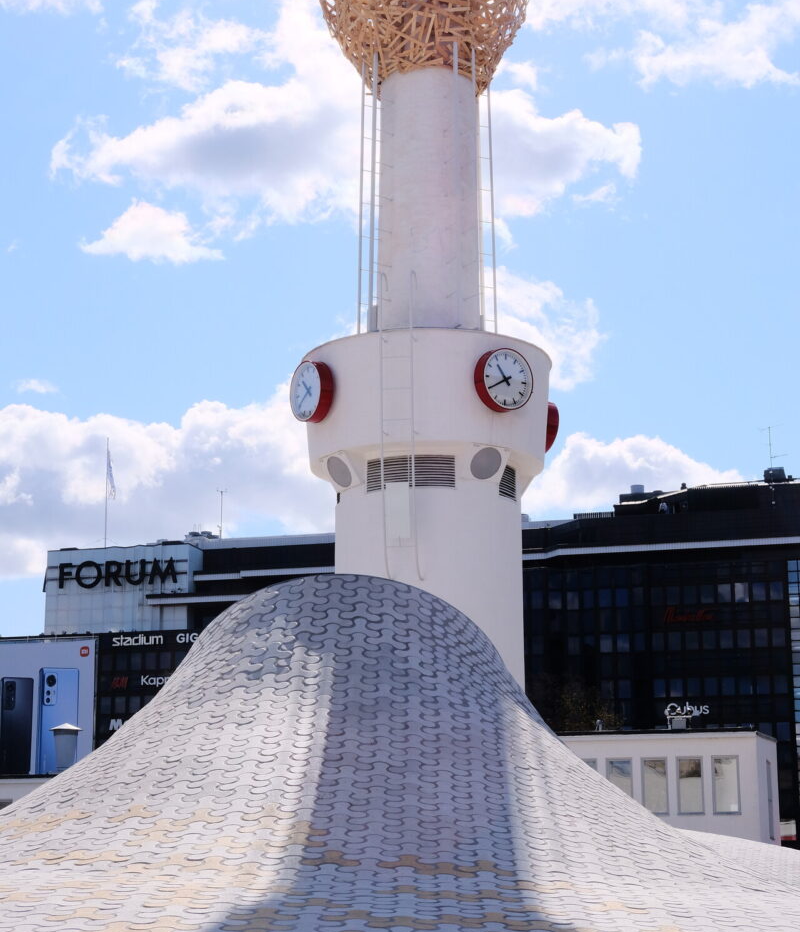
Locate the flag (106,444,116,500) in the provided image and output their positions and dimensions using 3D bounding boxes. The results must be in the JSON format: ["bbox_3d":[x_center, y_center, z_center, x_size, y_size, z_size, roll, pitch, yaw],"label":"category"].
[{"bbox_3d":[-20.631,0.501,126.325,0.750,3.900,0.500,2,-10,-9],"label":"flag"}]

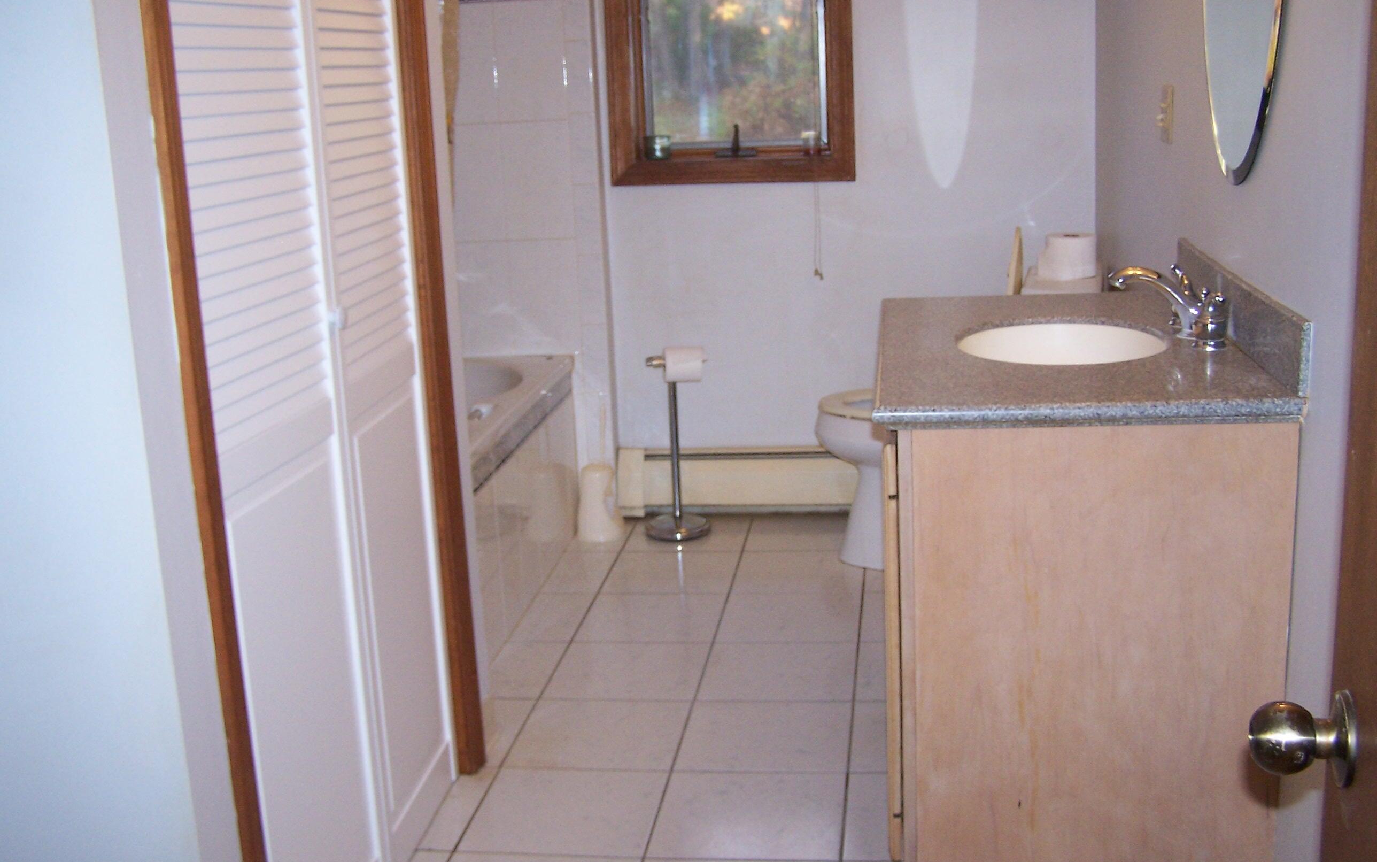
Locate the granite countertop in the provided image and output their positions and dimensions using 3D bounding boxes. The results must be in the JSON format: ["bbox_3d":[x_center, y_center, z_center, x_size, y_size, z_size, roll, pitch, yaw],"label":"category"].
[{"bbox_3d":[0.615,-0.139,2.576,0.576,0.032,1.046,-1,13,8],"label":"granite countertop"}]

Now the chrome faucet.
[{"bbox_3d":[0.804,-0.221,2.548,0.180,0.122,0.270,-1,13,8],"label":"chrome faucet"}]

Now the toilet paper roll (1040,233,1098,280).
[{"bbox_3d":[0.931,-0.428,3.719,0.130,0.103,0.130,-1,13,8],"label":"toilet paper roll"}]

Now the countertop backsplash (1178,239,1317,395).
[{"bbox_3d":[0.837,-0.193,2.339,0.019,0.100,0.890,-1,13,8],"label":"countertop backsplash"}]

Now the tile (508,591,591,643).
[{"bbox_3d":[-0.324,0.457,3.674,0.152,0.010,0.327,-1,13,8],"label":"tile"}]

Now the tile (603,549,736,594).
[{"bbox_3d":[-0.039,0.366,3.846,0.316,0.010,0.316,-1,13,8],"label":"tile"}]

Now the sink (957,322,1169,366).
[{"bbox_3d":[0.600,-0.061,2.437,0.365,0.160,0.460,-1,13,8],"label":"sink"}]

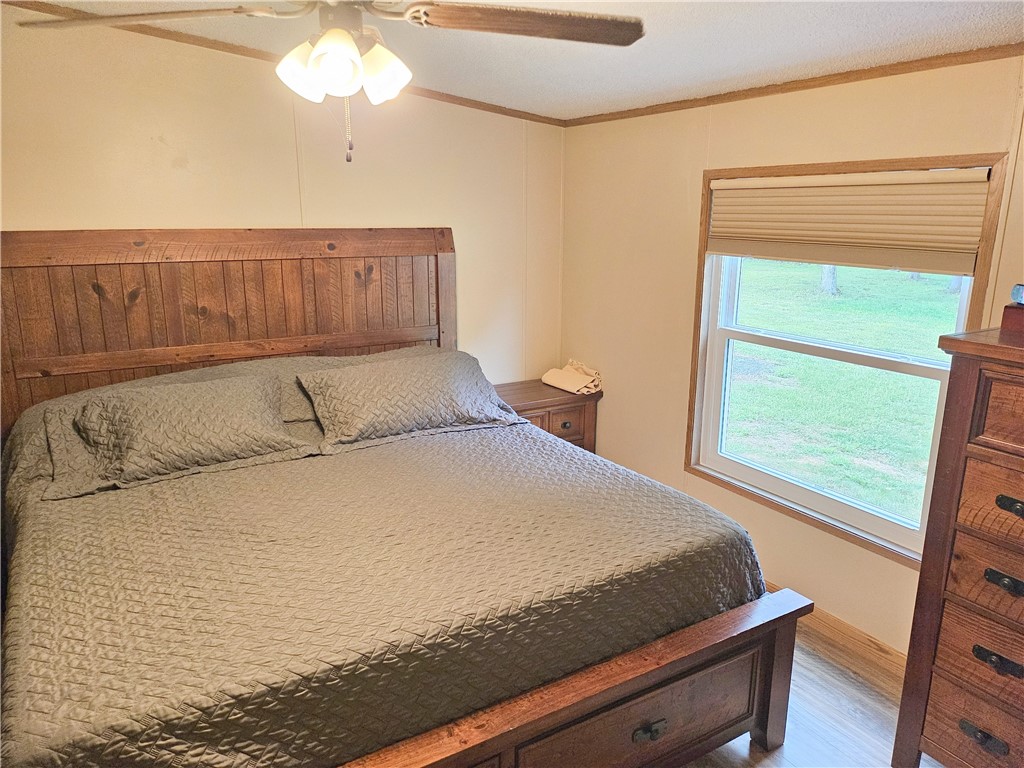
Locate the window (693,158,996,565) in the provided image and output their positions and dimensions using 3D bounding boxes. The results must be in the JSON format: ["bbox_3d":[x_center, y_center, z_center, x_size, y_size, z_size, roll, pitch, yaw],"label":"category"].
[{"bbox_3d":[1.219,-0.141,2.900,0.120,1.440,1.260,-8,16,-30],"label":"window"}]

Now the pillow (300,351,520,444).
[{"bbox_3d":[-0.485,0.053,3.320,0.880,0.180,0.410,-8,60,-30],"label":"pillow"}]

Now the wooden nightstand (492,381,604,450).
[{"bbox_3d":[0.103,0.400,4.108,0.690,0.730,0.450,-8,16,-30],"label":"wooden nightstand"}]

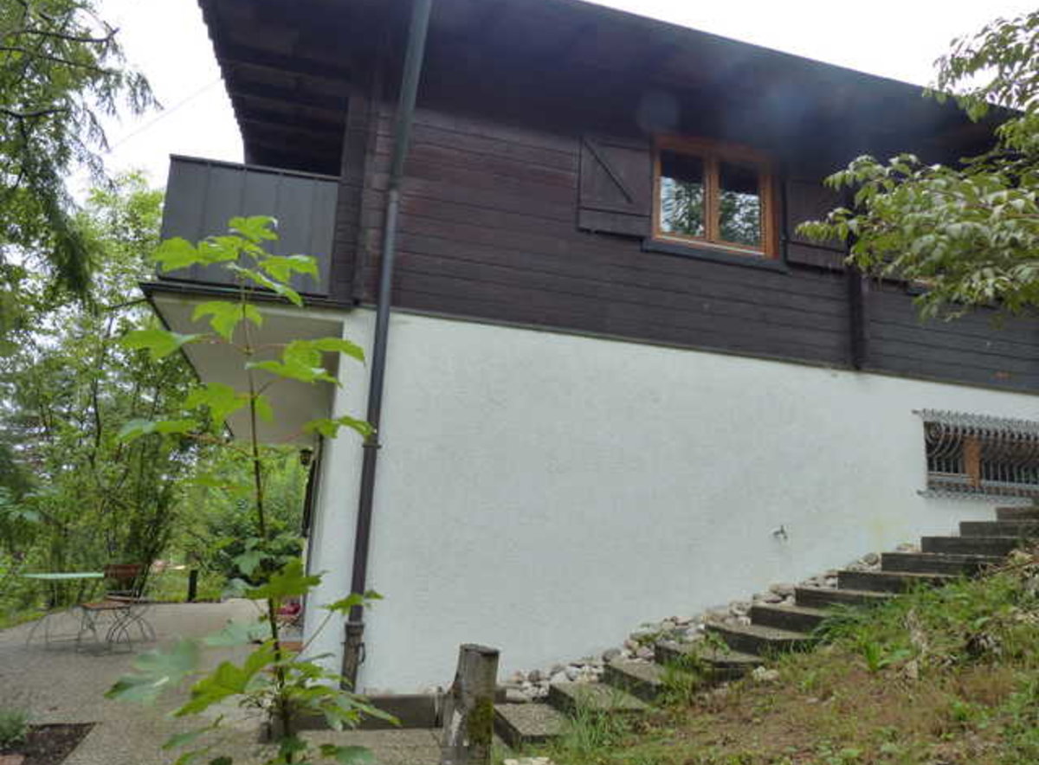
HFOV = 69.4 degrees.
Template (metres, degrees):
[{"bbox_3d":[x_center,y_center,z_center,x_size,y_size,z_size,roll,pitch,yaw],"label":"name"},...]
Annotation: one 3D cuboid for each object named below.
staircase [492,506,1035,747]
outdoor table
[{"bbox_3d":[2.417,1.703,5.626,5.036,1.870,0.912,6,-12,-13],"label":"staircase"},{"bbox_3d":[-4.976,2.463,8.129,0.820,0.730,0.820,6,-12,-14],"label":"outdoor table"}]

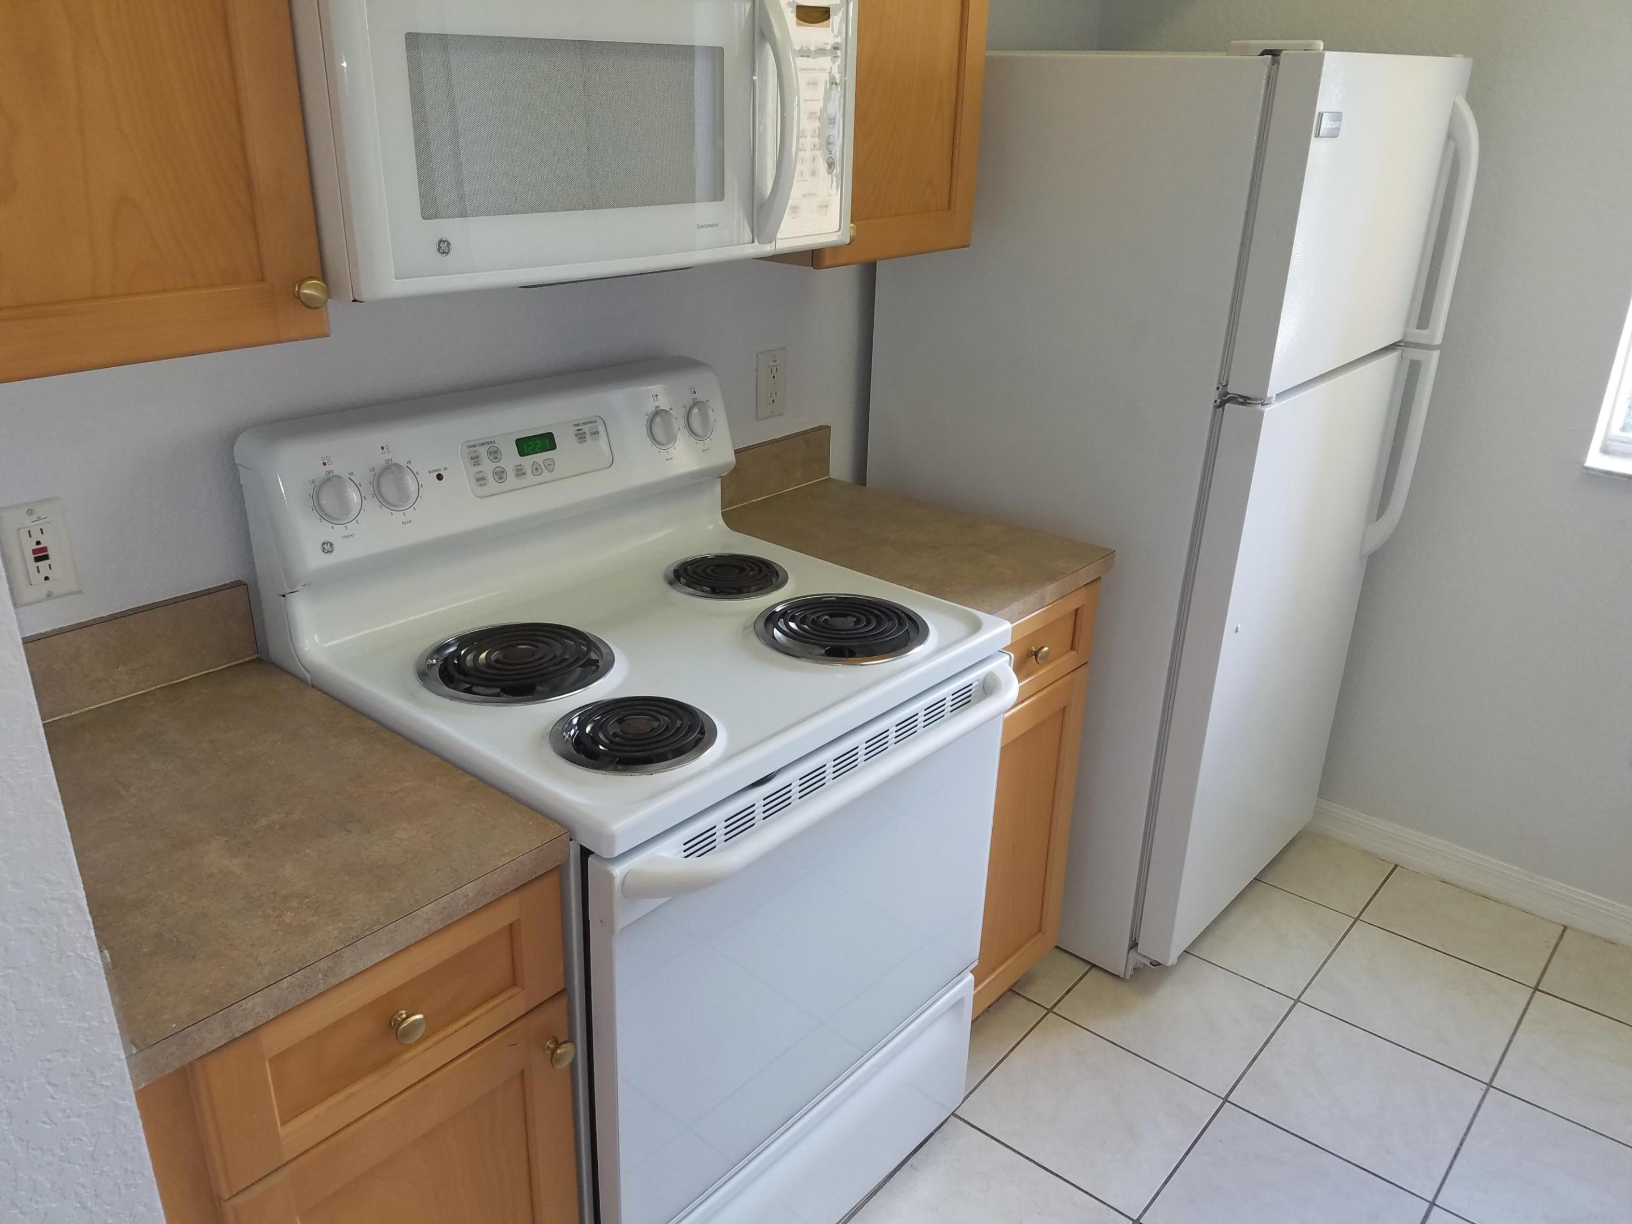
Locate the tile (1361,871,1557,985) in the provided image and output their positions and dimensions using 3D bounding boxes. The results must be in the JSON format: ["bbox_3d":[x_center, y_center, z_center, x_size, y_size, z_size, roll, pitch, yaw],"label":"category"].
[{"bbox_3d":[1.367,0.666,2.609,0.335,0.010,0.275,19,28,36],"label":"tile"}]

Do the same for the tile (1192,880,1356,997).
[{"bbox_3d":[0.908,0.662,2.587,0.335,0.010,0.335,19,28,36],"label":"tile"}]

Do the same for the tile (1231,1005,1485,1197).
[{"bbox_3d":[0.950,0.846,2.145,0.335,0.010,0.335,19,28,36],"label":"tile"}]

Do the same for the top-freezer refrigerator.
[{"bbox_3d":[0.650,-0.217,2.499,0.814,1.668,0.735,19,28,36],"label":"top-freezer refrigerator"}]

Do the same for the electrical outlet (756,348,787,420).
[{"bbox_3d":[-0.081,-0.410,2.217,0.009,0.121,0.073,19,28,36],"label":"electrical outlet"}]

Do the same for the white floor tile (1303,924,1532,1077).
[{"bbox_3d":[1.168,0.752,2.388,0.335,0.010,0.335,19,28,36],"label":"white floor tile"}]

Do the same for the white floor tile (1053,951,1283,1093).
[{"bbox_3d":[0.690,0.756,2.344,0.335,0.010,0.335,19,28,36],"label":"white floor tile"}]

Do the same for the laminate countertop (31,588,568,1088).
[{"bbox_3d":[-0.627,0.164,1.236,0.637,0.134,0.430,19,28,36],"label":"laminate countertop"}]

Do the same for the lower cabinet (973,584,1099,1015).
[{"bbox_3d":[0.108,0.306,2.250,0.639,0.864,0.370,19,28,36],"label":"lower cabinet"}]

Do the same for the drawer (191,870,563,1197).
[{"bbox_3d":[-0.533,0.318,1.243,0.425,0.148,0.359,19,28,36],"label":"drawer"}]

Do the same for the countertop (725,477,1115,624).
[{"bbox_3d":[0.129,-0.114,2.090,0.637,0.034,0.391,19,28,36],"label":"countertop"}]

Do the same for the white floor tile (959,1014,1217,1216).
[{"bbox_3d":[0.471,0.850,2.102,0.335,0.010,0.335,19,28,36],"label":"white floor tile"}]

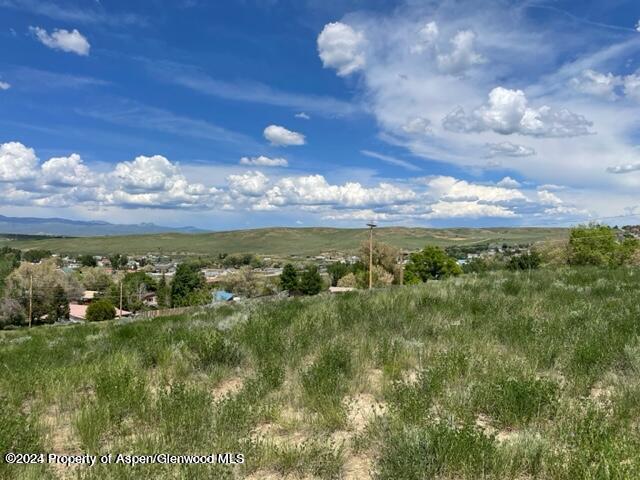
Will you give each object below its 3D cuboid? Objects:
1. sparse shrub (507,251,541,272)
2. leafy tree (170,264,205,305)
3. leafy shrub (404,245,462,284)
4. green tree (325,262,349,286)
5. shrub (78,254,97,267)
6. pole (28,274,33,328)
[{"bbox_3d":[26.247,2.644,62.000,4.385,2.580,3.947,1,1,0],"label":"sparse shrub"},{"bbox_3d":[-32.827,11.234,120.000,8.987,11.234,8.088,1,1,0],"label":"leafy tree"},{"bbox_3d":[17.709,3.901,75.000,9.049,6.397,8.144,1,1,0],"label":"leafy shrub"},{"bbox_3d":[3.823,7.536,105.000,4.805,5.242,4.325,1,1,0],"label":"green tree"},{"bbox_3d":[-125.754,11.088,260.000,9.736,6.491,8.762,1,1,0],"label":"shrub"},{"bbox_3d":[-49.384,10.491,82.000,0.320,9.212,0.320,1,1,0],"label":"pole"}]

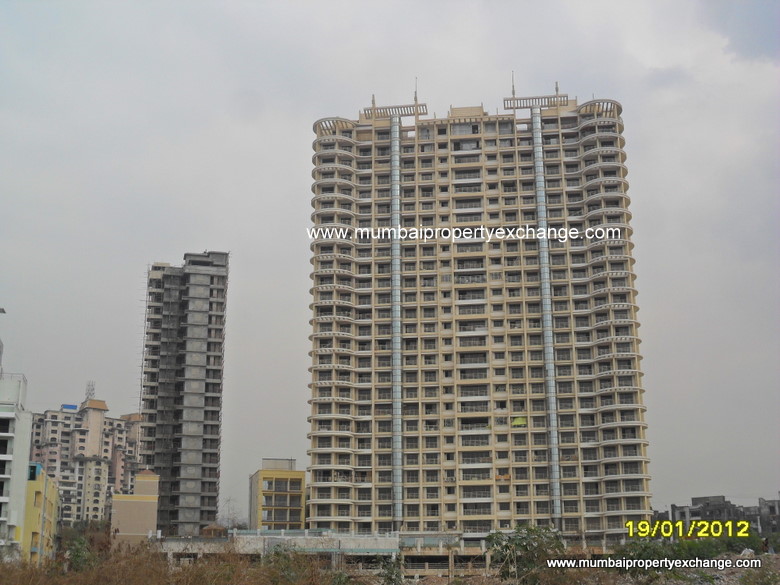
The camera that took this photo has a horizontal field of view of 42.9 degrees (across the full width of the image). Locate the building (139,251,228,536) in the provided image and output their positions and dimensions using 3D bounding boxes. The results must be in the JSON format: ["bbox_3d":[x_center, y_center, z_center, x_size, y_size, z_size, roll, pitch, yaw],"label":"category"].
[{"bbox_3d":[-45.270,25.520,214.490,17.000,65.950,18.000,4,-16,-13],"label":"building"}]

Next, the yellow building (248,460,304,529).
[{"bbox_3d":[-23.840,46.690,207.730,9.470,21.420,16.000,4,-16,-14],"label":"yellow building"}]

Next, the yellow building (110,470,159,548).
[{"bbox_3d":[-40.080,35.900,155.660,6.910,14.310,9.000,4,-16,-13],"label":"yellow building"}]

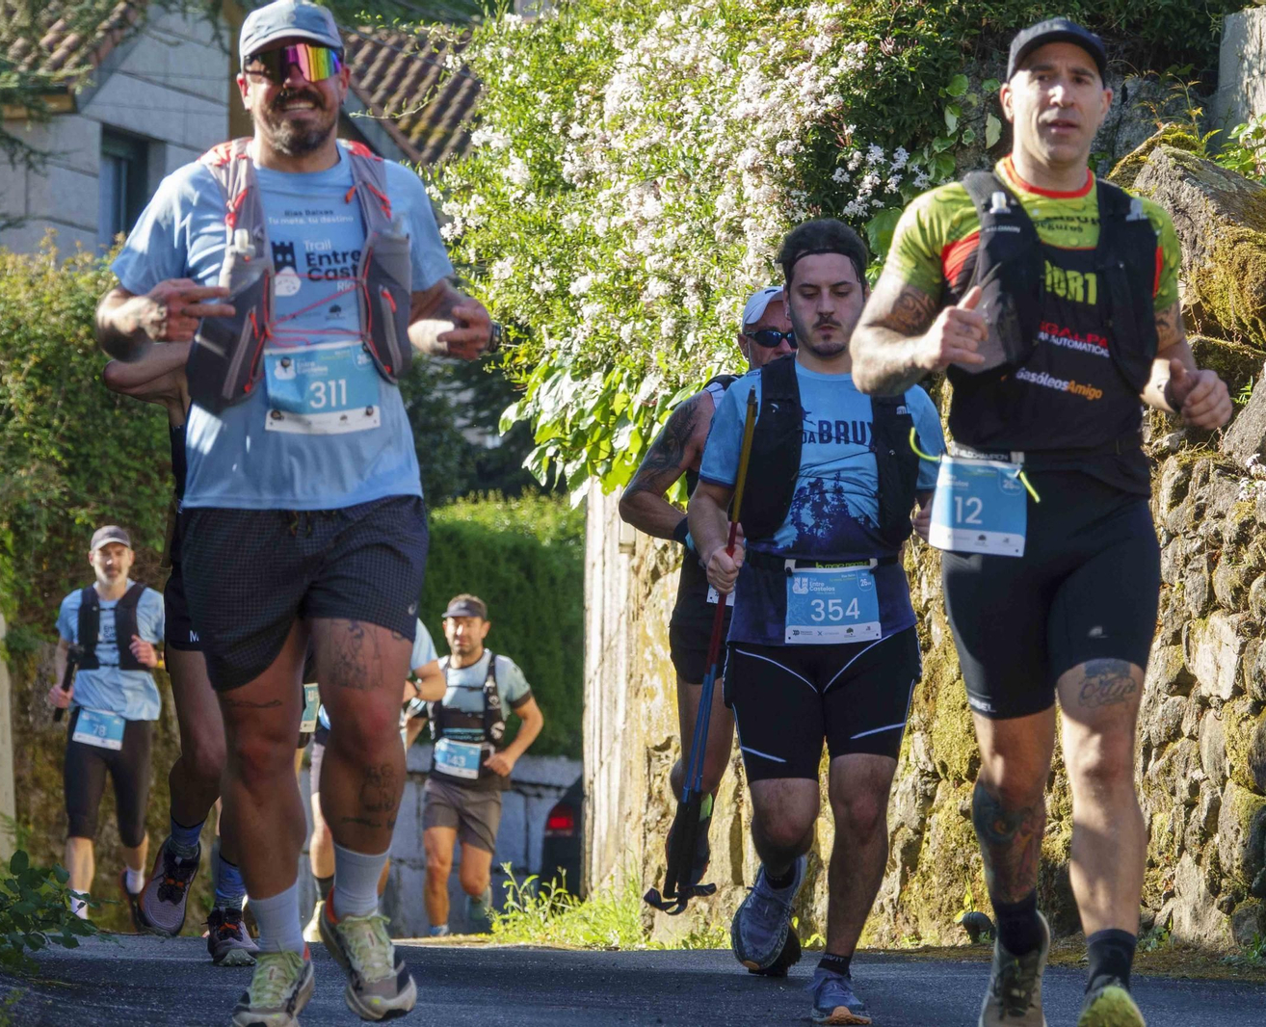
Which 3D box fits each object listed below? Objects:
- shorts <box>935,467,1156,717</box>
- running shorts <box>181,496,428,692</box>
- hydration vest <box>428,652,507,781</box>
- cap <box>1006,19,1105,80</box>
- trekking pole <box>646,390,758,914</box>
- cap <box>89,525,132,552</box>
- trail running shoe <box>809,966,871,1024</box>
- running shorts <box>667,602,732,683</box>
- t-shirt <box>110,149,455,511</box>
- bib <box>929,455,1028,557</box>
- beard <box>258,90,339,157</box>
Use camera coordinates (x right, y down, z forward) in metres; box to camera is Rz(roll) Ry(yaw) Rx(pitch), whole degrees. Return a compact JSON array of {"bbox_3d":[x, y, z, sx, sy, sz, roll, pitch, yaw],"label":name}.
[{"bbox_3d":[0.705,0.132,17.150,0.370,0.440,0.340,0,0,-2],"label":"shorts"},{"bbox_3d":[-0.566,0.129,17.550,0.420,0.370,0.340,0,-1,-6],"label":"running shorts"},{"bbox_3d":[-0.729,0.883,44.500,0.350,0.540,0.280,0,1,11],"label":"hydration vest"},{"bbox_3d":[0.721,-0.787,17.350,0.170,0.120,0.250,0,-1,-3],"label":"cap"},{"bbox_3d":[0.172,0.285,21.150,0.130,1.100,0.080,8,0,0],"label":"trekking pole"},{"bbox_3d":[-2.100,0.102,41.000,0.170,0.120,0.260,0,0,2],"label":"cap"},{"bbox_3d":[0.432,1.007,21.300,0.112,0.120,0.295,0,0,-9],"label":"trail running shoe"},{"bbox_3d":[0.270,0.319,25.500,0.370,0.270,0.280,0,-1,-5],"label":"running shorts"},{"bbox_3d":[-0.604,-0.319,17.550,0.570,0.630,0.310,0,1,-11],"label":"t-shirt"},{"bbox_3d":[0.579,-0.012,17.100,0.195,0.158,0.030,6,2,33],"label":"bib"},{"bbox_3d":[-0.577,-0.669,17.450,0.140,0.118,0.095,0,-1,-6],"label":"beard"}]

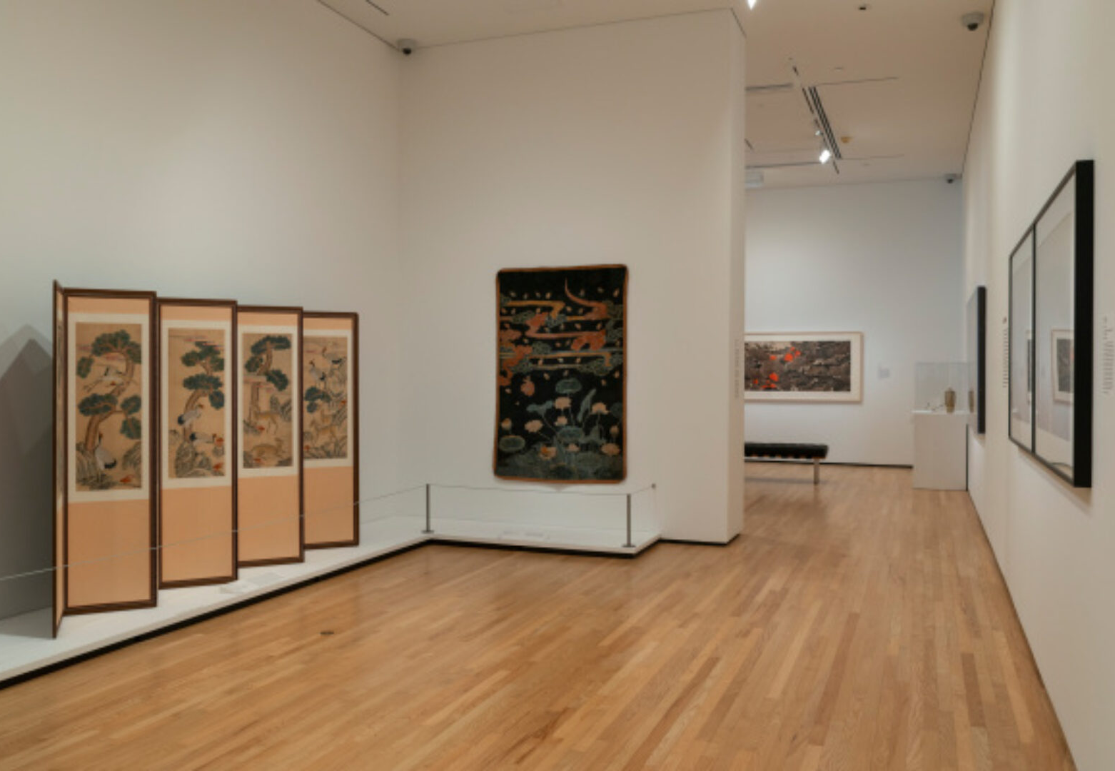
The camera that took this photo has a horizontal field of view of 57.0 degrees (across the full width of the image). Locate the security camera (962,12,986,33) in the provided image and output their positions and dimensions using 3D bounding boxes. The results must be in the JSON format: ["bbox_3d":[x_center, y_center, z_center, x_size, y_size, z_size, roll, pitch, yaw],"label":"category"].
[{"bbox_3d":[3.361,-2.924,8.313,0.185,0.120,0.185,0,1,20],"label":"security camera"}]

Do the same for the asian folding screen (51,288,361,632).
[{"bbox_3d":[-2.051,0.345,6.277,0.360,1.700,2.920,0,1,20],"label":"asian folding screen"}]

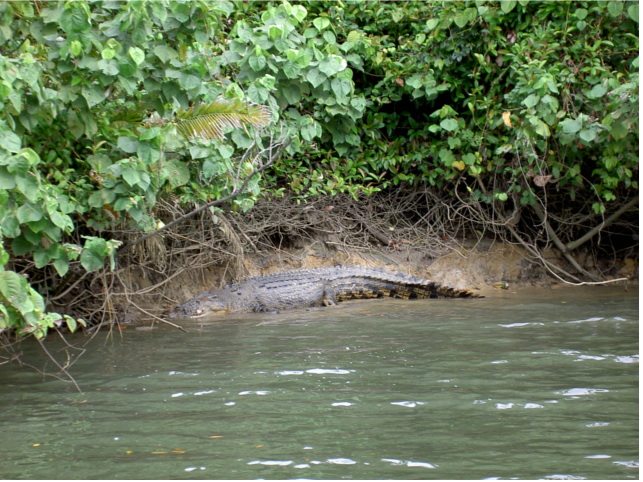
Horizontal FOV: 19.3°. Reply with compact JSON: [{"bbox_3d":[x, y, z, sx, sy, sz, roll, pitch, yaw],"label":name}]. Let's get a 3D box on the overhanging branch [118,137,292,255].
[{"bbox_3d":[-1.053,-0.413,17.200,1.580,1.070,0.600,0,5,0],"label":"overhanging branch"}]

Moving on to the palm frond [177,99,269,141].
[{"bbox_3d":[-0.903,-1.097,17.100,0.880,0.380,0.400,0,5,0],"label":"palm frond"}]

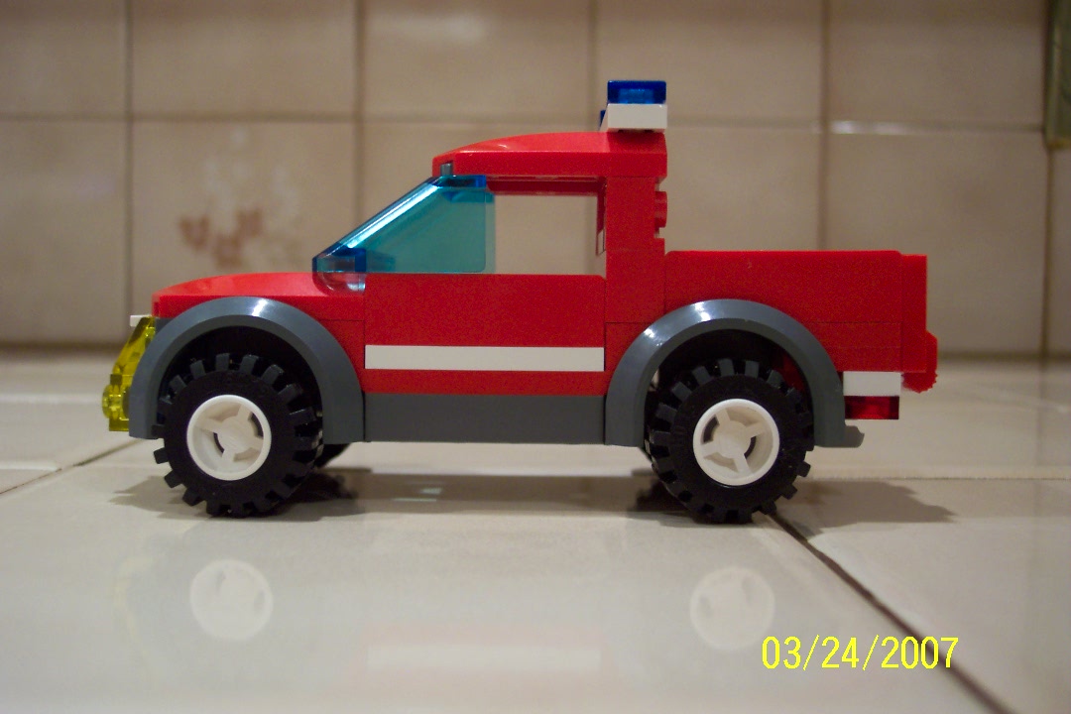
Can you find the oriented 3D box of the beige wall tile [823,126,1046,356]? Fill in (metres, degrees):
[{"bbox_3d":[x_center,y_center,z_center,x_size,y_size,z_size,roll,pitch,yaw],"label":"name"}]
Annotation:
[{"bbox_3d":[0.190,-0.055,0.537,0.108,0.108,0.008,0,3,0],"label":"beige wall tile"}]

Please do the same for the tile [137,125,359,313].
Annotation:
[{"bbox_3d":[-0.138,-0.059,0.535,0.108,0.108,0.008,0,3,0],"label":"tile"}]

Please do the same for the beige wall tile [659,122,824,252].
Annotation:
[{"bbox_3d":[0.082,-0.057,0.536,0.108,0.108,0.008,0,3,0],"label":"beige wall tile"}]

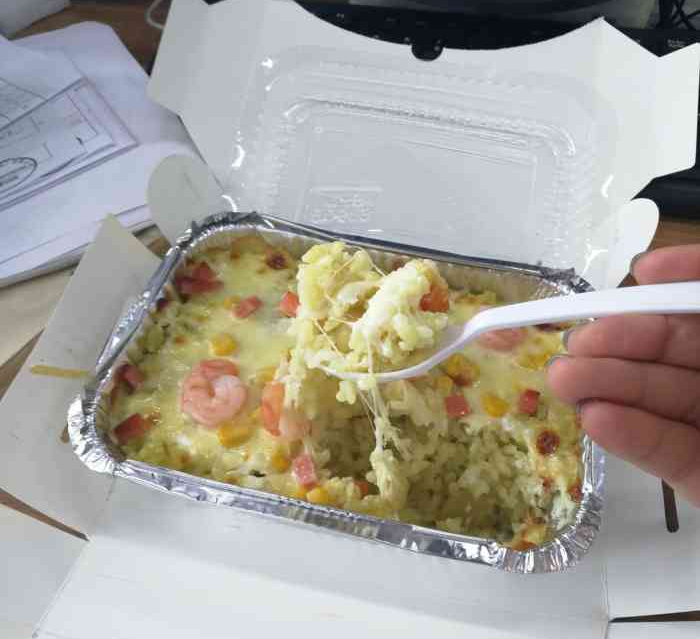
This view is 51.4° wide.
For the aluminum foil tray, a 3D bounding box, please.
[{"bbox_3d":[0.001,0.031,0.306,0.193,0.046,0.146,11,48,8],"label":"aluminum foil tray"}]

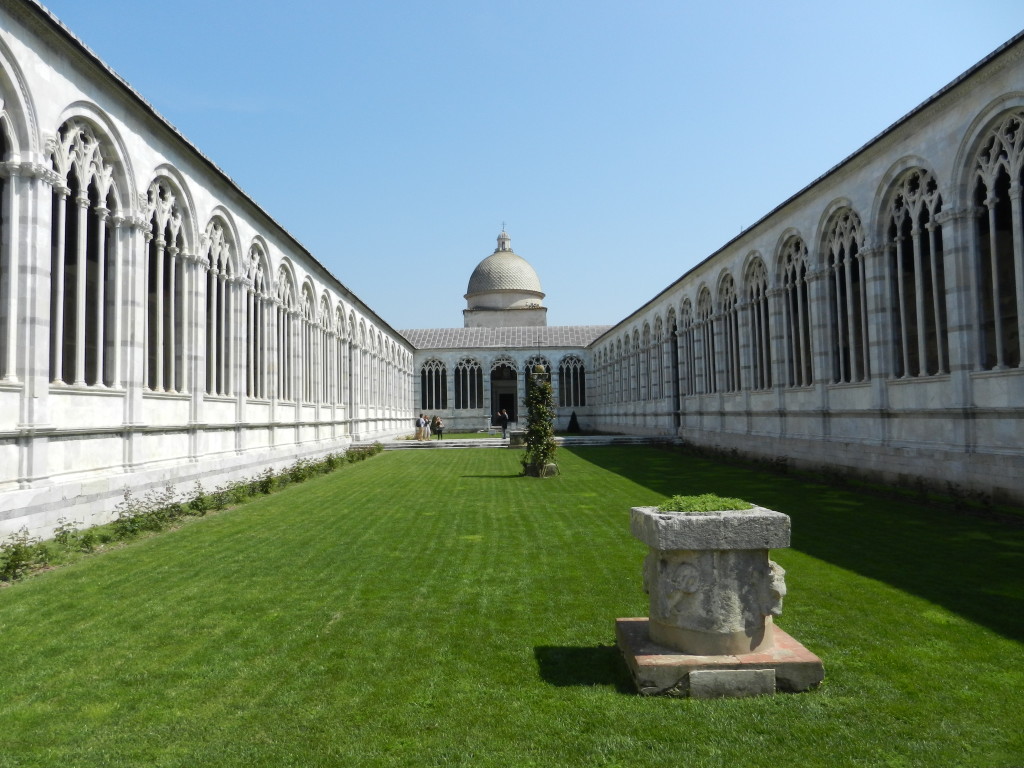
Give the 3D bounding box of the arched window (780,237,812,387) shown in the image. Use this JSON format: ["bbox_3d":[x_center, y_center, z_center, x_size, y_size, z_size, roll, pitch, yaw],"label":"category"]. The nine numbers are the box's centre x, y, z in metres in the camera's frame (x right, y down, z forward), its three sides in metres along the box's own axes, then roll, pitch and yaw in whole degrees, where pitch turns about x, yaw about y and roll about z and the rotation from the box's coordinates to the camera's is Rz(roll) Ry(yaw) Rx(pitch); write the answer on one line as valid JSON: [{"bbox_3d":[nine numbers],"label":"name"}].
[{"bbox_3d":[11.153,-2.882,29.058,0.450,5.970,3.050,-1,-2,-2],"label":"arched window"}]

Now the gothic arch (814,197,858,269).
[{"bbox_3d":[11.170,-5.273,25.437,0.500,2.100,3.600,-1,-2,-2],"label":"gothic arch"}]

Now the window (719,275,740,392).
[{"bbox_3d":[10.780,-2.446,35.868,0.485,5.946,3.104,-1,-2,-2],"label":"window"}]

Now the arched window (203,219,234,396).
[{"bbox_3d":[-9.641,-2.535,24.050,0.485,5.946,3.104,-1,-2,-2],"label":"arched window"}]

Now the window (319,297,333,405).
[{"bbox_3d":[-10.220,-1.927,40.856,0.450,5.970,3.050,-1,-2,-2],"label":"window"}]

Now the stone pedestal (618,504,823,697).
[{"bbox_3d":[1.484,1.544,5.626,1.251,1.174,1.212,-1,-2,1],"label":"stone pedestal"}]

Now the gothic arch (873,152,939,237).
[{"bbox_3d":[11.133,-5.386,20.464,0.485,2.115,3.395,-1,-2,-2],"label":"gothic arch"}]

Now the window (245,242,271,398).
[{"bbox_3d":[-9.746,-2.368,27.925,0.485,5.946,3.104,-1,-2,-2],"label":"window"}]

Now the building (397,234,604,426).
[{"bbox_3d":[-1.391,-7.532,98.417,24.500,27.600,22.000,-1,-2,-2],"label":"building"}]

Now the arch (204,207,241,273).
[{"bbox_3d":[-9.668,-4.807,24.147,0.485,2.115,3.395,-1,-2,-2],"label":"arch"}]

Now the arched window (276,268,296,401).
[{"bbox_3d":[-9.850,-2.201,31.800,0.485,5.946,3.104,-1,-2,-2],"label":"arched window"}]

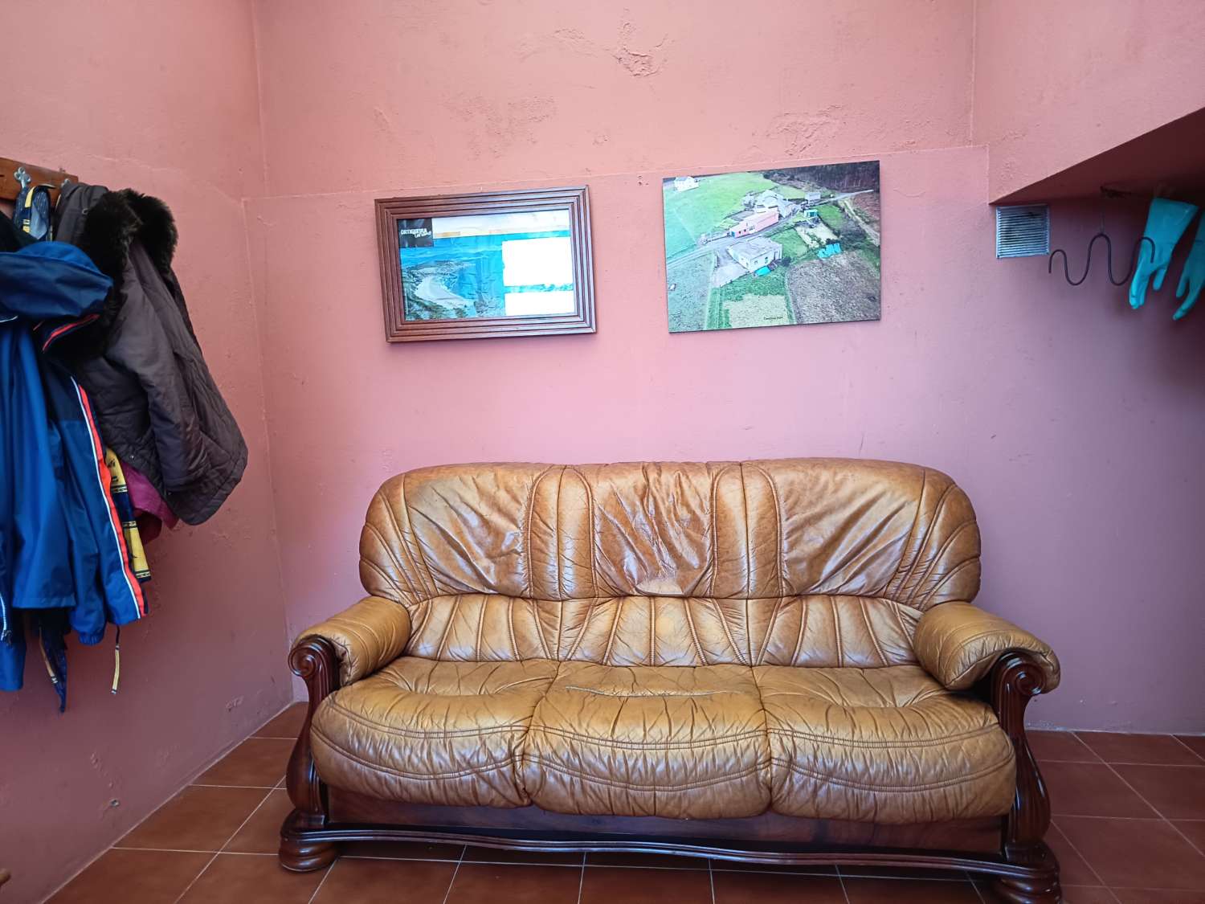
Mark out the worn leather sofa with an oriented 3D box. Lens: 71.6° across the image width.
[{"bbox_3d":[0.170,0.560,2.480,2.050,0.975,0.920,0,7,5],"label":"worn leather sofa"}]

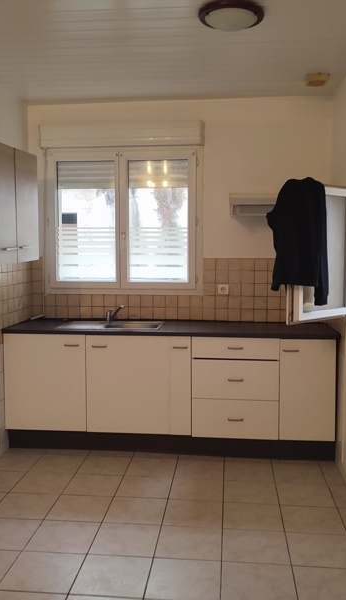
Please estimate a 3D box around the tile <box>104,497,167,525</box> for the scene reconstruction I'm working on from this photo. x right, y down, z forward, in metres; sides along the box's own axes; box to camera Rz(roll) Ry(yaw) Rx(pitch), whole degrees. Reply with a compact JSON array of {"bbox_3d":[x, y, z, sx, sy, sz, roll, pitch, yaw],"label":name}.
[{"bbox_3d":[-0.204,1.181,3.098,0.316,0.010,0.311,1,5,6],"label":"tile"}]

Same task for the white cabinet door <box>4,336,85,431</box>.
[{"bbox_3d":[-0.909,0.590,3.965,0.598,0.695,0.020,1,4,7],"label":"white cabinet door"}]

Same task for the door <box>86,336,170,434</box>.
[{"bbox_3d":[-0.314,0.597,3.894,0.597,0.695,0.020,1,4,7],"label":"door"}]

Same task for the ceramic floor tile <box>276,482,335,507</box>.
[{"bbox_3d":[0.782,1.161,3.302,0.315,0.010,0.315,1,4,6],"label":"ceramic floor tile"}]

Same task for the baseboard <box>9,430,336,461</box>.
[{"bbox_3d":[-0.046,1.062,4.109,2.423,0.148,0.018,1,5,6],"label":"baseboard"}]

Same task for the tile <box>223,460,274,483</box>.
[{"bbox_3d":[0.497,1.136,3.648,0.315,0.010,0.315,1,4,6],"label":"tile"}]

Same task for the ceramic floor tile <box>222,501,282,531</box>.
[{"bbox_3d":[0.433,1.187,3.035,0.316,0.010,0.311,1,5,6],"label":"ceramic floor tile"}]

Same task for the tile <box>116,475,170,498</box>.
[{"bbox_3d":[-0.167,1.153,3.395,0.315,0.010,0.315,1,4,6],"label":"tile"}]

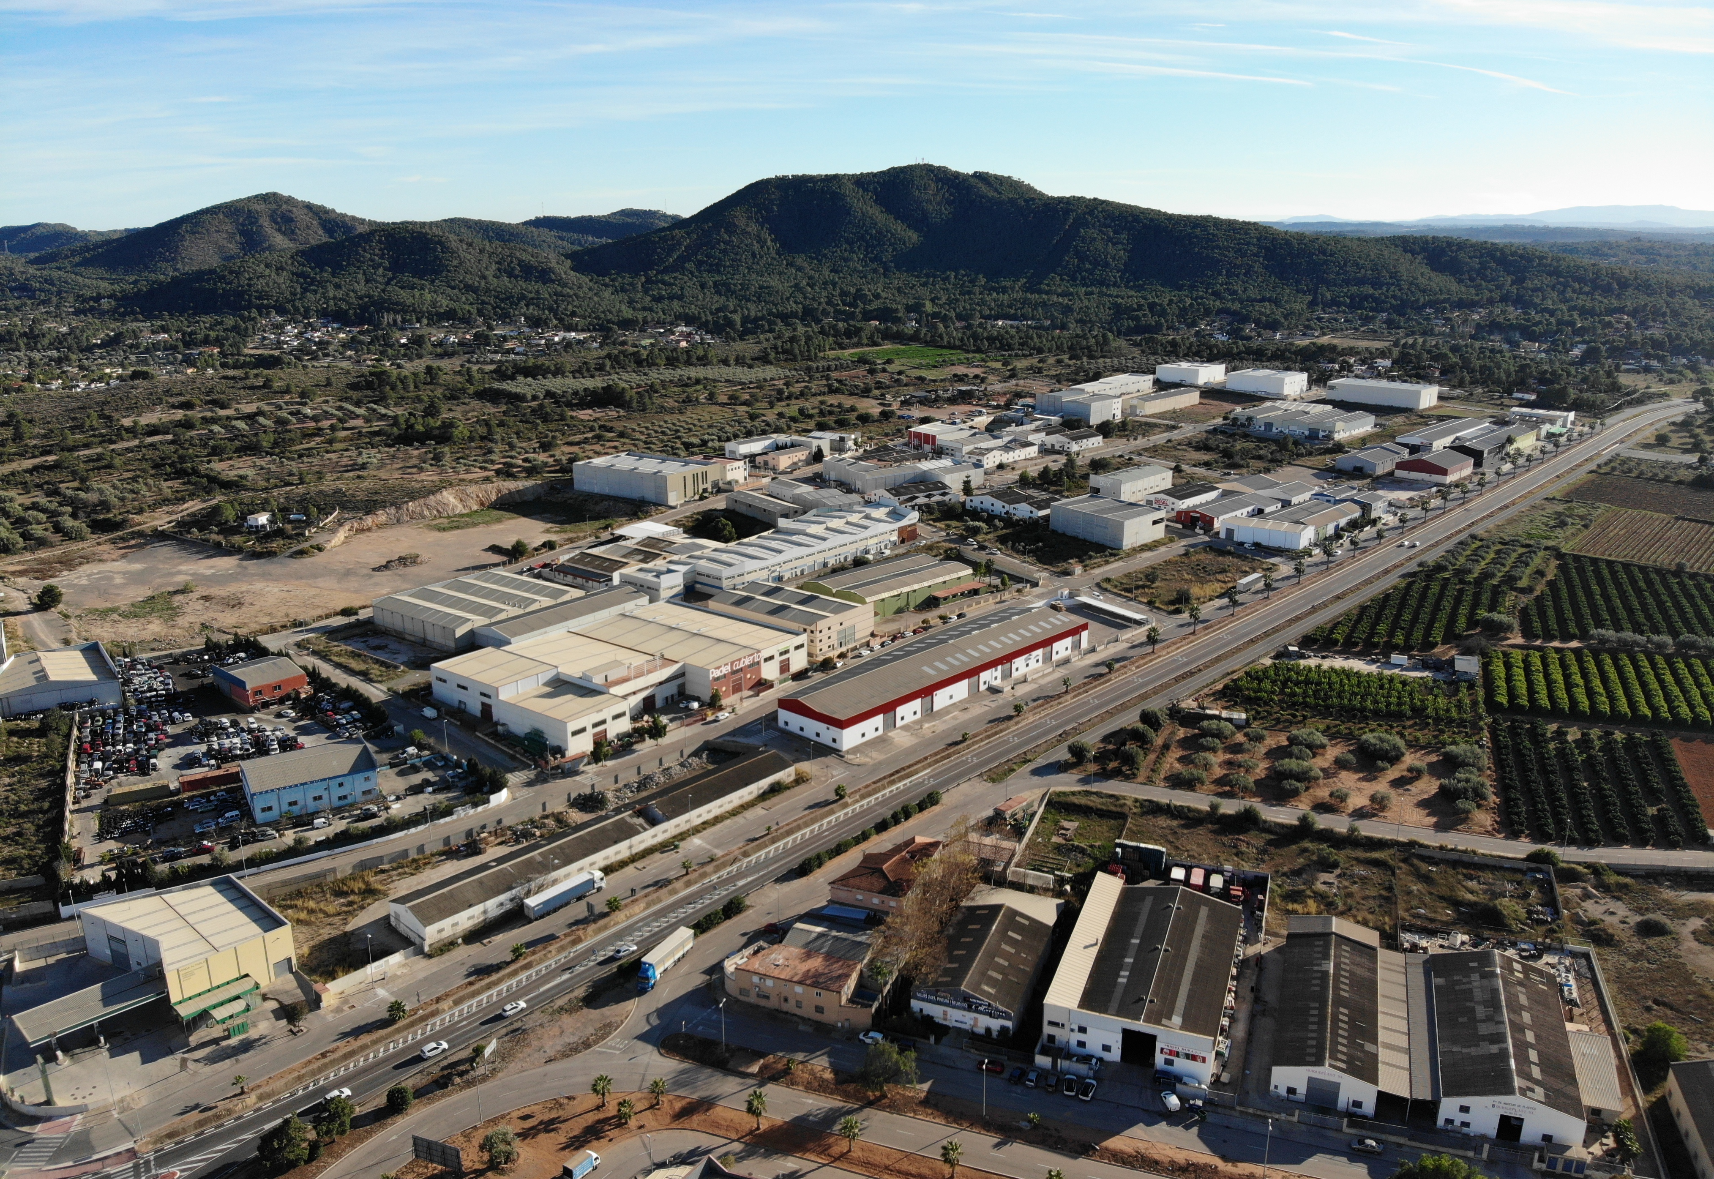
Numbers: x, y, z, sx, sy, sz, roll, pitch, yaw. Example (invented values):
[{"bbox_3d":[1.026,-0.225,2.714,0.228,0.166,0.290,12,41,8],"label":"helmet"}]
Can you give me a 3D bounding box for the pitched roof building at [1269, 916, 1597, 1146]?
[{"bbox_3d":[88.450,66.370,182.730,44.000,7.300,41.000,6,18,19],"label":"pitched roof building"}]

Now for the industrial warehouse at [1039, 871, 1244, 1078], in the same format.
[{"bbox_3d":[50.914,66.111,207.574,26.580,8.830,42.060,7,18,22],"label":"industrial warehouse"}]

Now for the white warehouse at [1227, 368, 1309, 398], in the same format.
[{"bbox_3d":[310.220,-156.610,896.710,44.660,11.500,39.000,15,23,41],"label":"white warehouse"}]

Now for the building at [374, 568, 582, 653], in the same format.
[{"bbox_3d":[-120.390,5.170,382.670,41.970,7.900,50.670,12,21,35],"label":"building"}]

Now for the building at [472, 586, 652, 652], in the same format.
[{"bbox_3d":[-90.550,9.120,369.050,18.070,8.200,53.200,12,21,36],"label":"building"}]

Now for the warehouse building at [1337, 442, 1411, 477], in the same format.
[{"bbox_3d":[275.070,-70.010,632.190,20.200,8.600,54.020,14,22,39],"label":"warehouse building"}]

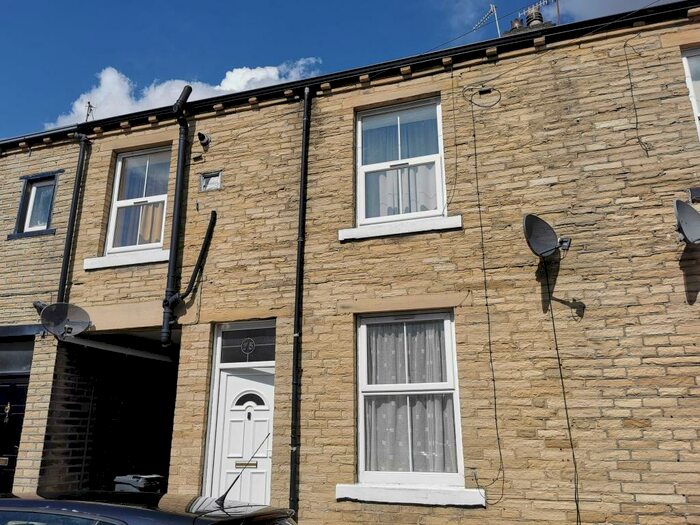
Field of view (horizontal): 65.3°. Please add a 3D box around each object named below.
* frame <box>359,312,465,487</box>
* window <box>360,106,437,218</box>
[{"bbox_3d":[0.667,1.508,6.227,1.180,1.910,0.090,-5,-18,17],"label":"frame"},{"bbox_3d":[0.644,-1.303,7.104,1.130,1.660,0.090,-5,-18,17],"label":"window"}]

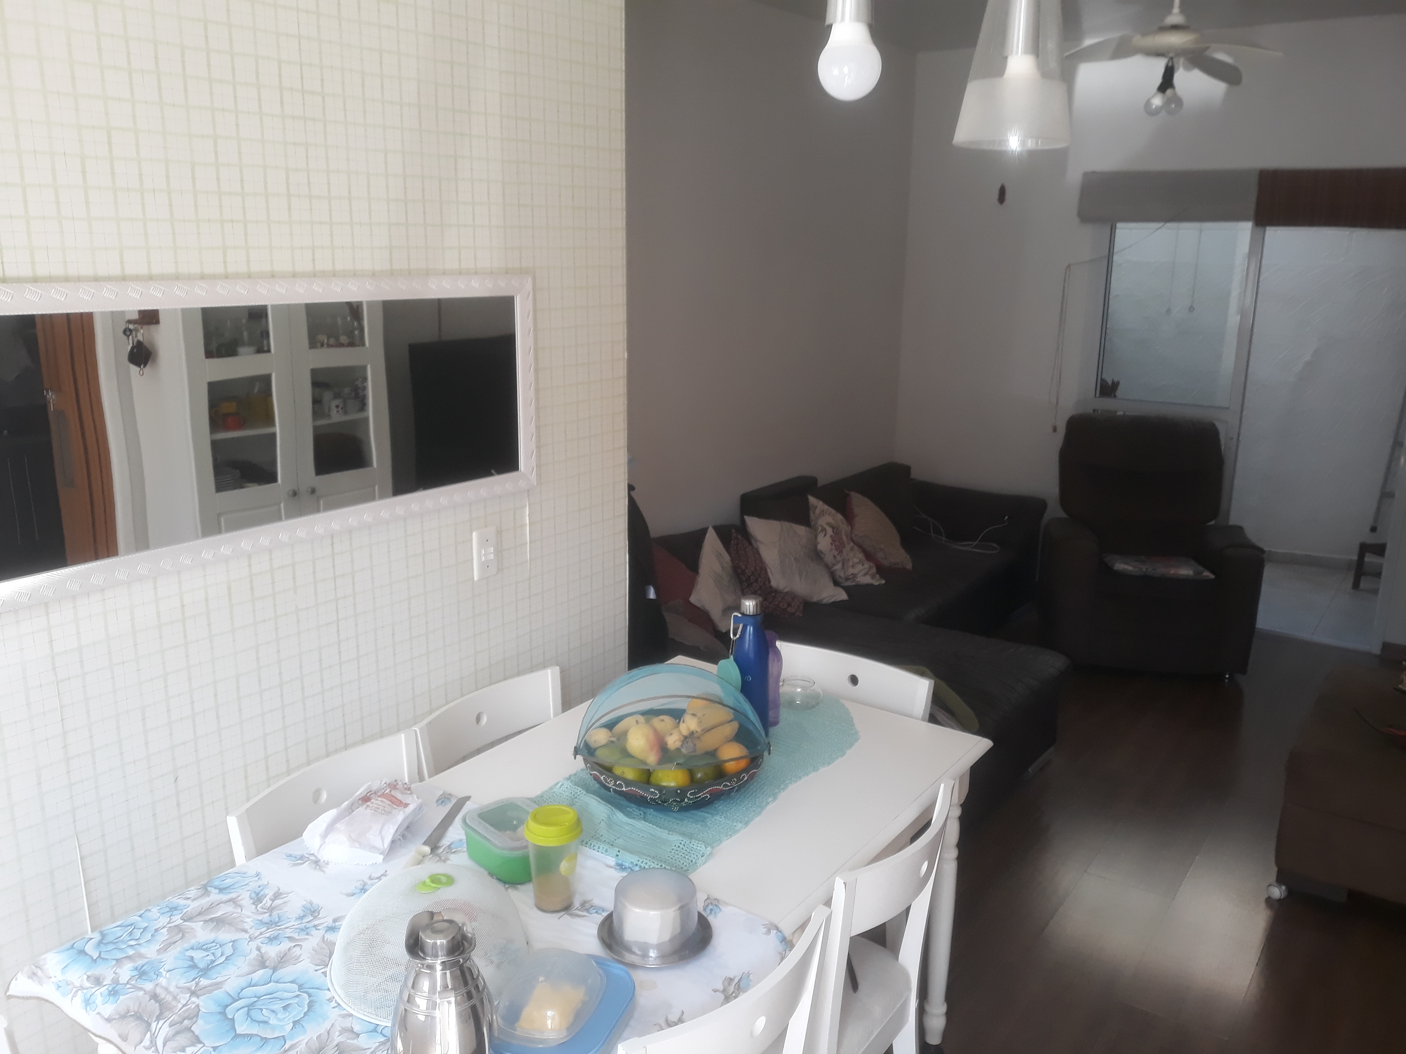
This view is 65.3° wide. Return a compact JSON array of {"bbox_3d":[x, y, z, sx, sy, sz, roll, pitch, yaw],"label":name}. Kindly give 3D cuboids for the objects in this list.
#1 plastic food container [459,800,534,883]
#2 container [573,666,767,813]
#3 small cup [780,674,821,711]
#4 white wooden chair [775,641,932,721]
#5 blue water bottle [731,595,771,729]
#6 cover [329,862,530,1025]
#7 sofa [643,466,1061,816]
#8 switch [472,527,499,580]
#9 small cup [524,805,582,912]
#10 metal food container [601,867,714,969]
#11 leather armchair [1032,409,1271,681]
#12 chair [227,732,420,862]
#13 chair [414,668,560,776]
[{"bbox_3d":[-0.328,0.544,1.912,0.141,0.070,0.185,-11,19,-40],"label":"plastic food container"},{"bbox_3d":[-0.059,0.399,2.152,0.370,0.254,0.345,0,14,-3],"label":"container"},{"bbox_3d":[0.228,0.389,2.598,0.103,0.060,0.096,2,14,5],"label":"small cup"},{"bbox_3d":[0.232,0.766,2.553,0.430,0.880,0.500,11,17,35],"label":"white wooden chair"},{"bbox_3d":[0.113,0.305,2.426,0.083,0.305,0.081,2,14,3],"label":"blue water bottle"},{"bbox_3d":[-0.410,0.589,1.643,0.305,0.130,0.305,-3,15,-15],"label":"cover"},{"bbox_3d":[0.869,0.307,4.693,1.627,0.699,2.772,11,17,34],"label":"sofa"},{"bbox_3d":[-0.508,0.064,2.581,0.010,0.120,0.075,11,17,35],"label":"switch"},{"bbox_3d":[-0.244,0.541,1.781,0.091,0.159,0.091,-1,15,-8],"label":"small cup"},{"bbox_3d":[-0.072,0.597,1.679,0.176,0.092,0.176,2,14,3],"label":"metal food container"},{"bbox_3d":[2.019,0.061,5.063,0.820,1.060,0.850,3,14,9],"label":"leather armchair"},{"bbox_3d":[-0.535,0.895,2.038,0.470,0.841,0.425,11,17,34],"label":"chair"},{"bbox_3d":[-0.302,0.810,2.351,0.500,0.880,0.430,11,17,35],"label":"chair"}]

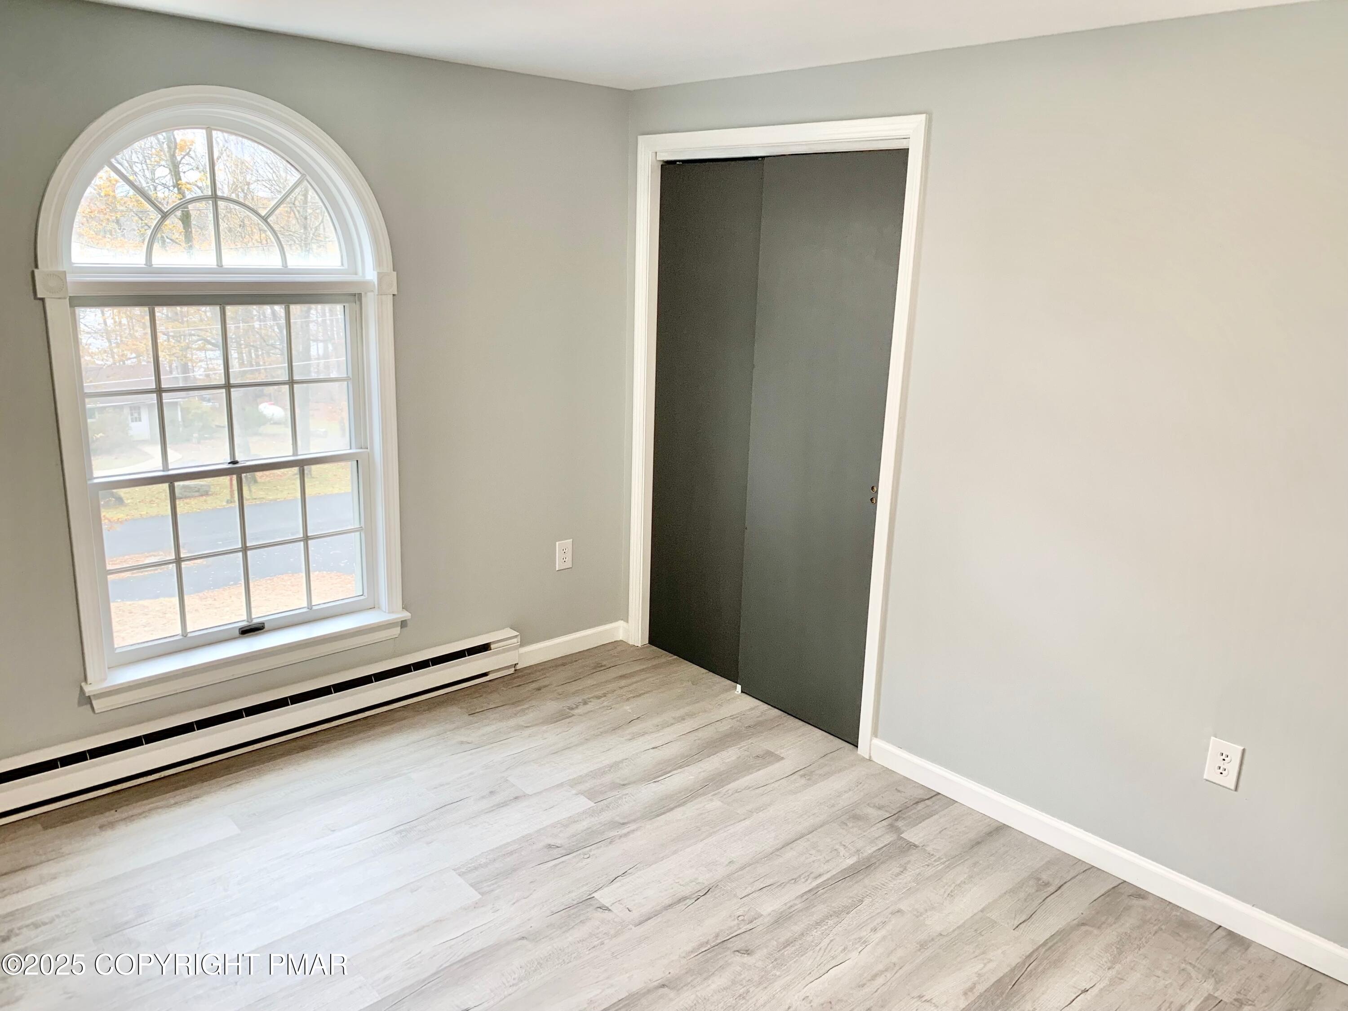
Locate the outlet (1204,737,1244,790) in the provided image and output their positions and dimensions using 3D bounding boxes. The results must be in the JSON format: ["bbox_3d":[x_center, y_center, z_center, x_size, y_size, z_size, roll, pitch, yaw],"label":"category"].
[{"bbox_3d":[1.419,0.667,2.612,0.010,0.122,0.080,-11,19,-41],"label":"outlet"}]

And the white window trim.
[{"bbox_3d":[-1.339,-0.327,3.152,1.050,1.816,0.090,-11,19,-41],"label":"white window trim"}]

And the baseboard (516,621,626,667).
[{"bbox_3d":[-0.451,0.592,4.275,0.572,0.088,0.018,-11,19,-41],"label":"baseboard"}]

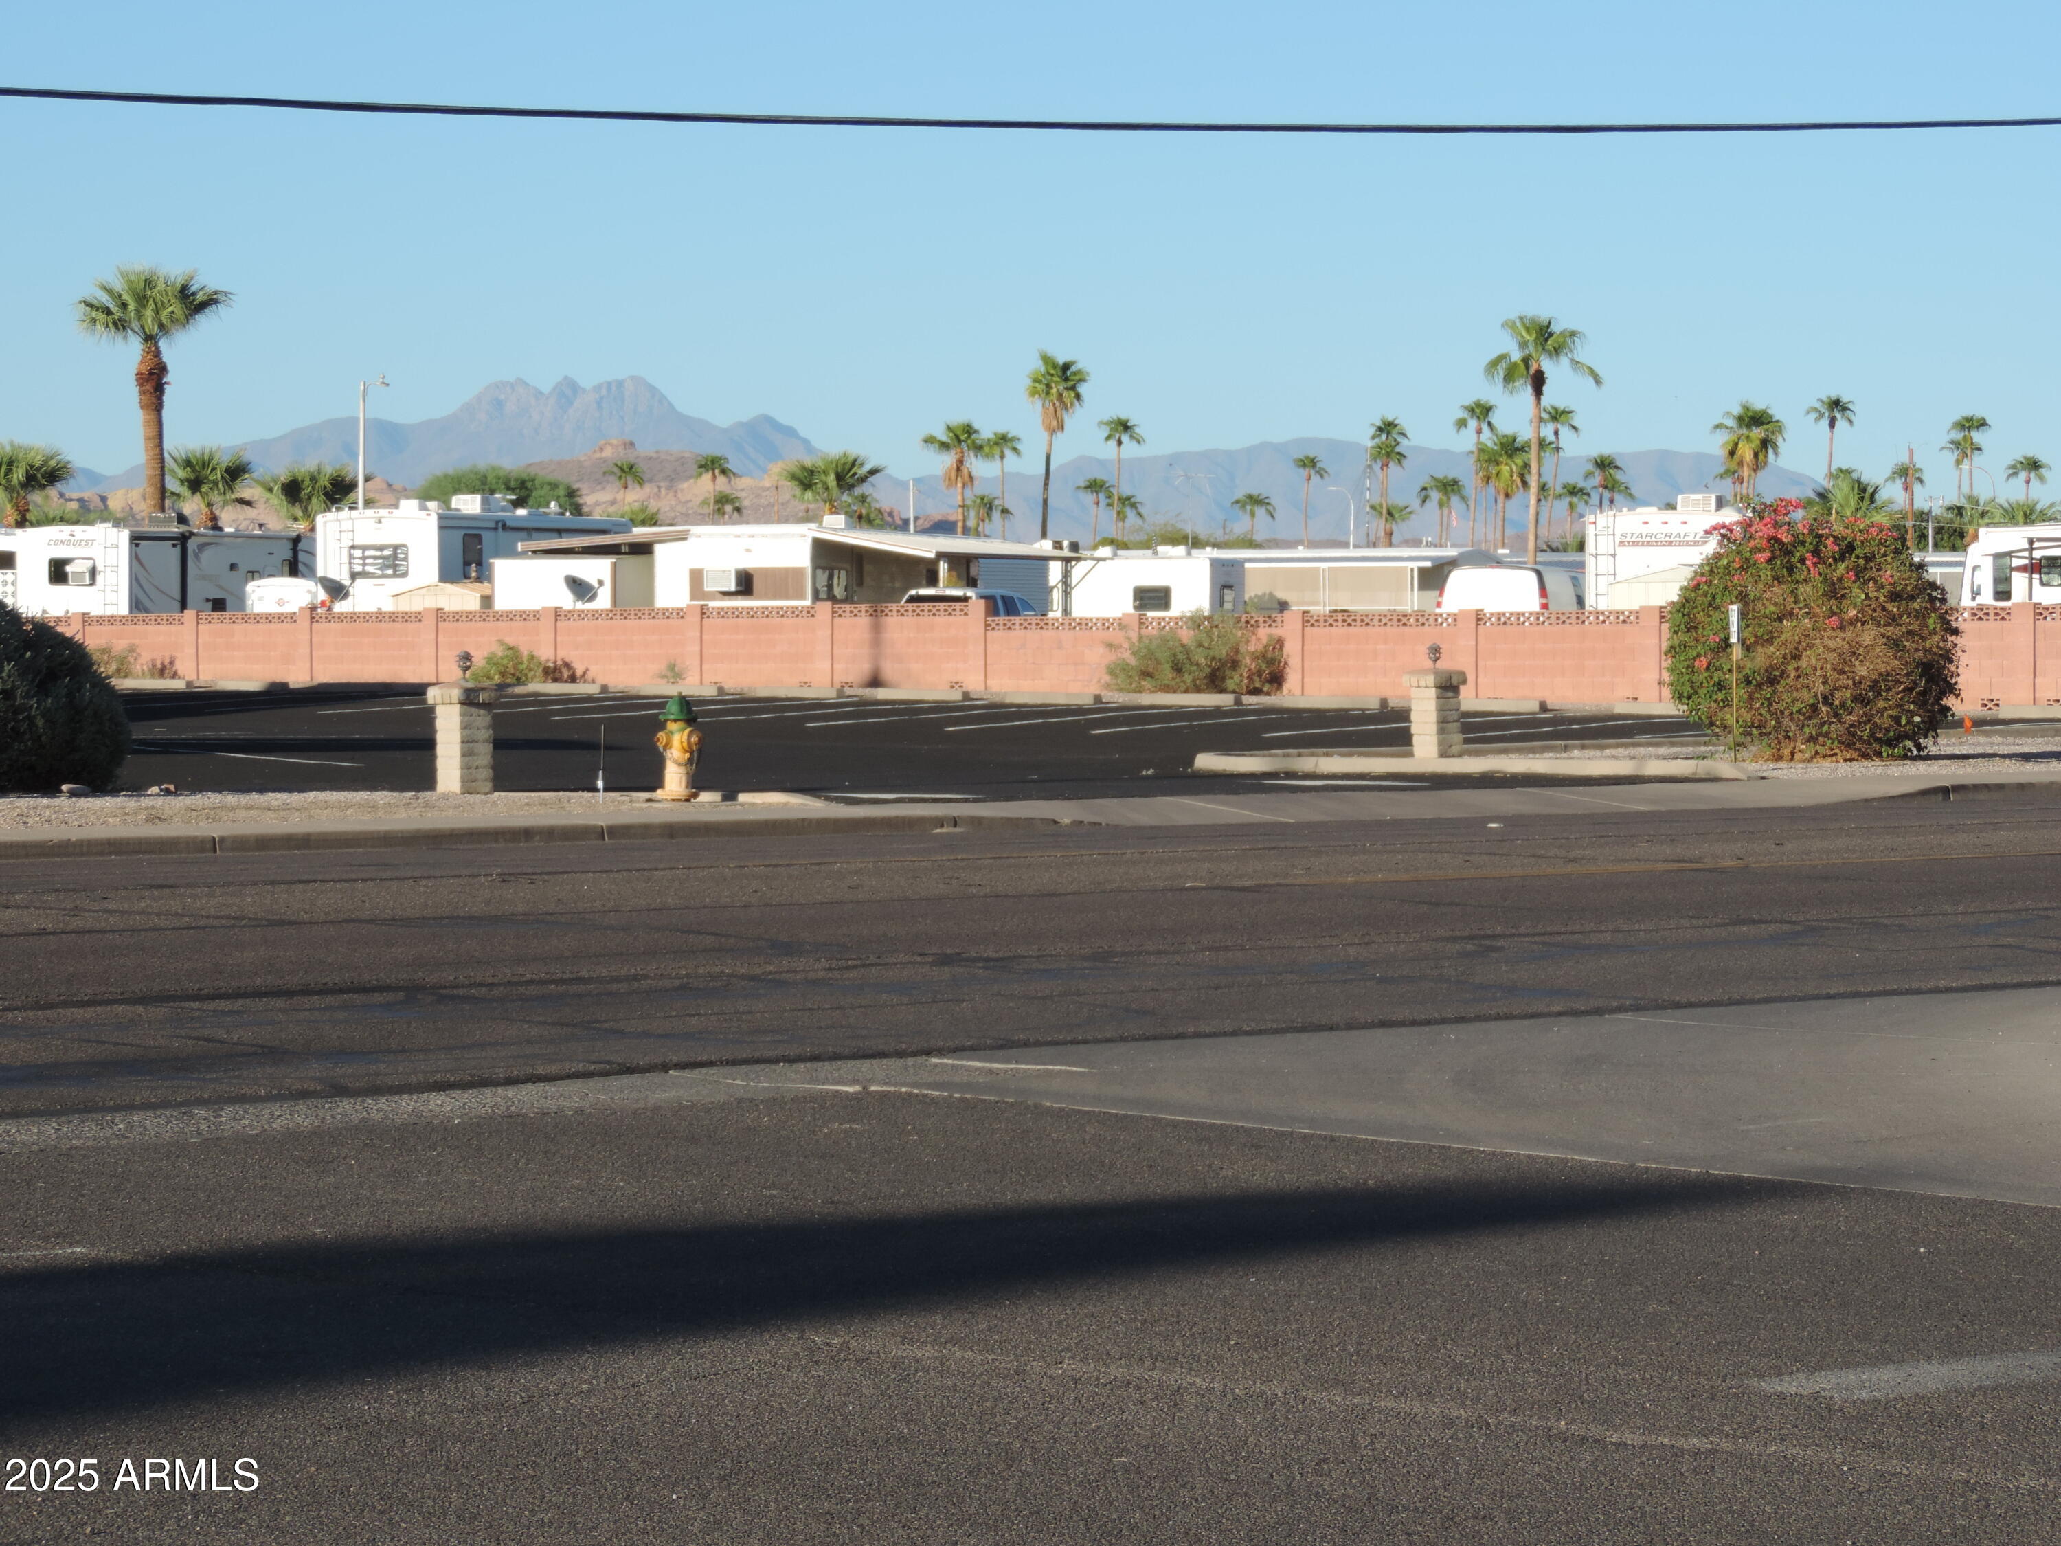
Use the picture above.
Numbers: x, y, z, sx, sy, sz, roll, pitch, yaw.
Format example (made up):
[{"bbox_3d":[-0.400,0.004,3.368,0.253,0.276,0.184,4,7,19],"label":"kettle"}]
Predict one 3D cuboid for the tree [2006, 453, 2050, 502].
[{"bbox_3d":[63.823,-14.372,400.000,2.900,12.200,2.900,0,1,0],"label":"tree"}]

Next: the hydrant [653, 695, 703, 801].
[{"bbox_3d":[-2.644,-0.187,46.900,0.400,0.810,0.370,-1,1,-44],"label":"hydrant"}]

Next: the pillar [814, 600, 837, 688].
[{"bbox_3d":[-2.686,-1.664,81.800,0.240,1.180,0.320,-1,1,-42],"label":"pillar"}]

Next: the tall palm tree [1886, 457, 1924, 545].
[{"bbox_3d":[62.993,-16.110,450.000,2.800,13.300,2.800,0,1,0],"label":"tall palm tree"}]

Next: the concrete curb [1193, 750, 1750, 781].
[{"bbox_3d":[3.596,-0.061,52.200,0.300,0.150,6.200,-1,1,-42],"label":"concrete curb"}]

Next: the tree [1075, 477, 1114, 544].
[{"bbox_3d":[4.171,-13.284,404.840,2.399,11.901,2.399,0,1,0],"label":"tree"}]

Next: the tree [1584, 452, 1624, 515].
[{"bbox_3d":[34.370,-12.997,374.841,2.415,12.518,2.415,0,1,0],"label":"tree"}]

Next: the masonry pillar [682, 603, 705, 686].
[{"bbox_3d":[-4.714,-1.791,88.000,0.200,1.170,0.340,-1,1,-43],"label":"masonry pillar"}]

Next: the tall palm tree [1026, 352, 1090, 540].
[{"bbox_3d":[1.352,-13.174,300.000,3.100,14.100,3.100,0,1,0],"label":"tall palm tree"}]

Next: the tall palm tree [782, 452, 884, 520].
[{"bbox_3d":[-5.519,-5.901,174.929,2.975,6.260,2.975,0,1,0],"label":"tall palm tree"}]

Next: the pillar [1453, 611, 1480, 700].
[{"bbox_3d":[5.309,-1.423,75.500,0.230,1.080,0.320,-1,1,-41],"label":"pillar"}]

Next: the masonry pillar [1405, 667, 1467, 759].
[{"bbox_3d":[3.453,-0.500,53.200,0.400,0.770,0.400,-1,1,-43],"label":"masonry pillar"}]

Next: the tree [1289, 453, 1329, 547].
[{"bbox_3d":[19.208,-14.695,430.126,2.713,14.470,2.713,0,1,0],"label":"tree"}]

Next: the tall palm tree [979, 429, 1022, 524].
[{"bbox_3d":[-1.856,-14.814,410.134,2.693,15.361,2.693,0,1,0],"label":"tall palm tree"}]

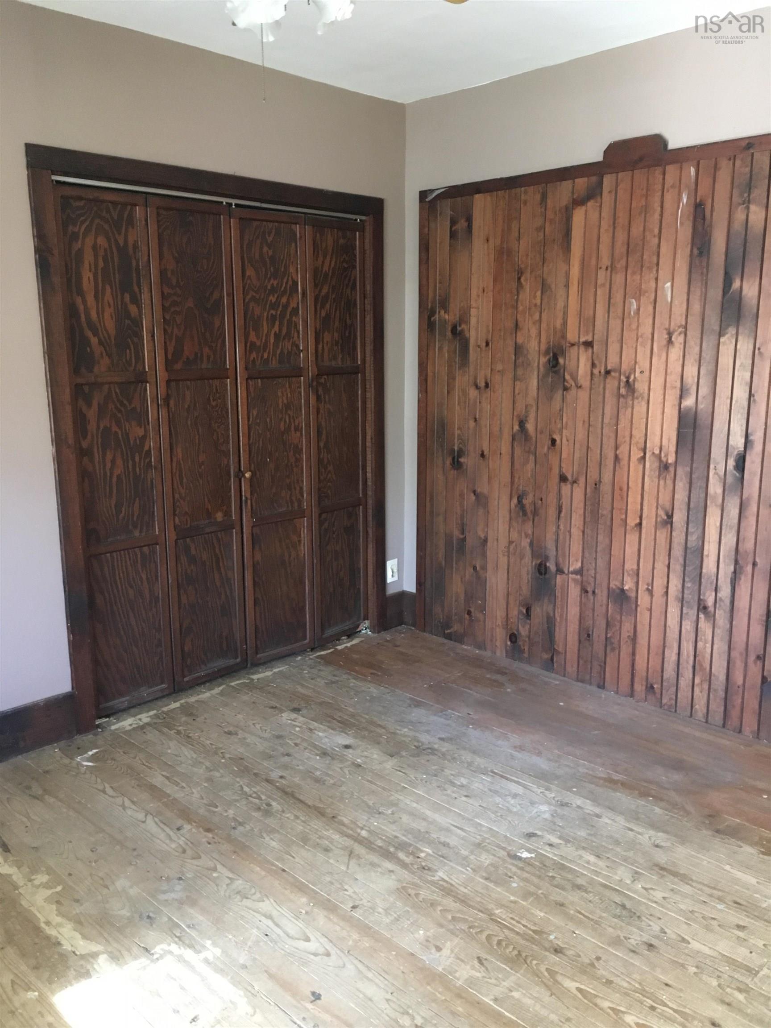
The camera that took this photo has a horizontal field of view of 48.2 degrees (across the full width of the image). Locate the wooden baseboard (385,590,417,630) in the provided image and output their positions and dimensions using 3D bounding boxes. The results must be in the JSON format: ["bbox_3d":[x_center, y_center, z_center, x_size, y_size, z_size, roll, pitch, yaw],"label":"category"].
[{"bbox_3d":[0.081,0.509,4.435,0.115,0.183,0.156,11,16,44],"label":"wooden baseboard"}]

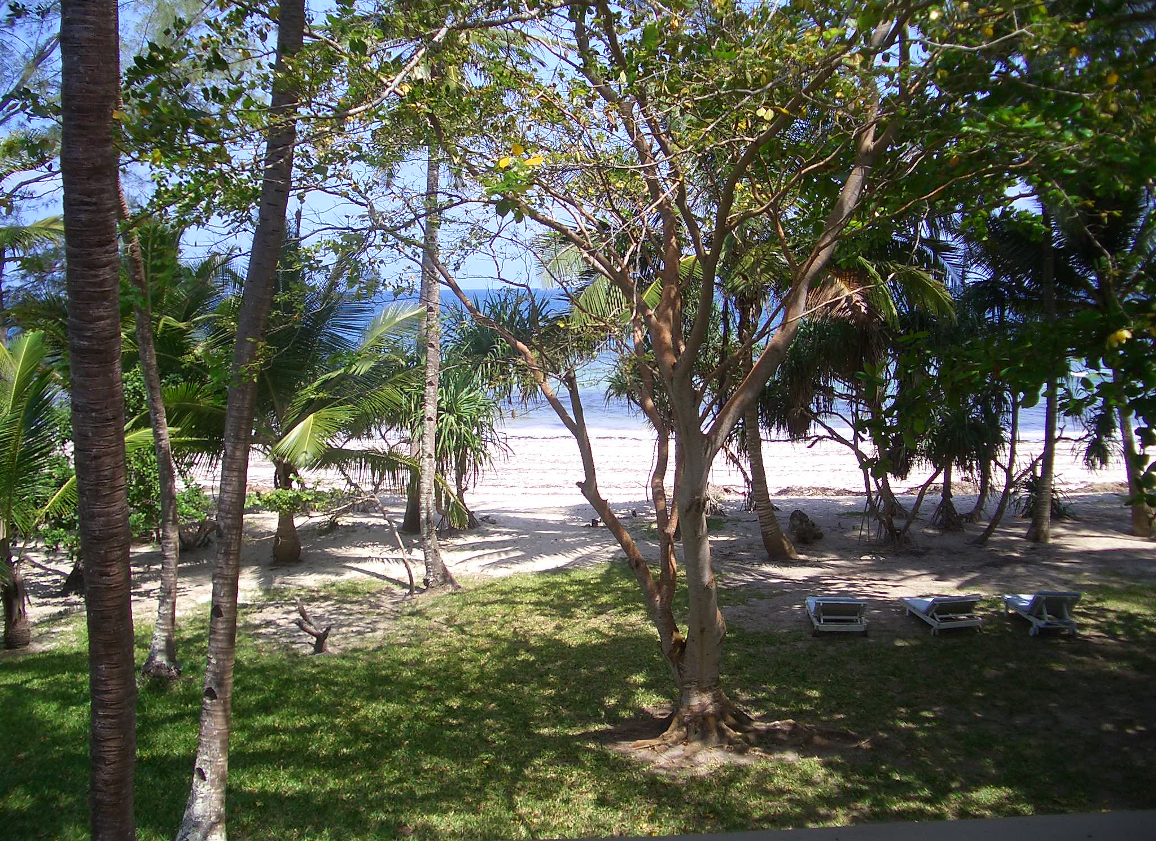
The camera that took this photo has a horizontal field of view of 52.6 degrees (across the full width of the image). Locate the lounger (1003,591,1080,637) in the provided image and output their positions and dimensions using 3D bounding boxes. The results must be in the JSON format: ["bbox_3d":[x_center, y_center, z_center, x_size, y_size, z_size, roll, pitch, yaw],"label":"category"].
[{"bbox_3d":[6.804,2.689,17.247,0.640,0.580,1.850,1,2,9],"label":"lounger"}]

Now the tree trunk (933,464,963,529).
[{"bbox_3d":[7.997,1.601,25.247,0.614,1.442,0.600,2,7,18],"label":"tree trunk"}]

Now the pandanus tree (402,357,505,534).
[{"bbox_3d":[-2.695,0.521,25.236,2.172,3.599,2.000,-1,7,-6],"label":"pandanus tree"}]

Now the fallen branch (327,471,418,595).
[{"bbox_3d":[-3.357,1.812,19.166,1.474,1.973,0.800,-1,7,-10],"label":"fallen branch"}]

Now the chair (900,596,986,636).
[{"bbox_3d":[5.318,2.711,17.200,0.640,0.500,1.850,0,2,0],"label":"chair"}]

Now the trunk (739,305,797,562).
[{"bbox_3d":[3.544,0.165,22.017,1.050,4.813,0.600,1,7,9],"label":"trunk"}]

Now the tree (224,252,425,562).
[{"bbox_3d":[-4.710,-0.274,21.892,3.670,5.706,3.500,-1,7,-12],"label":"tree"}]

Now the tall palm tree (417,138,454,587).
[{"bbox_3d":[-2.353,-0.887,19.345,0.564,7.328,0.450,-1,7,-7],"label":"tall palm tree"}]

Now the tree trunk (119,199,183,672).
[{"bbox_3d":[-5.215,0.185,14.286,0.520,6.008,0.450,-2,7,-21],"label":"tree trunk"}]

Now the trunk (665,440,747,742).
[{"bbox_3d":[1.366,1.797,12.516,0.865,3.204,0.750,1,7,6],"label":"trunk"}]

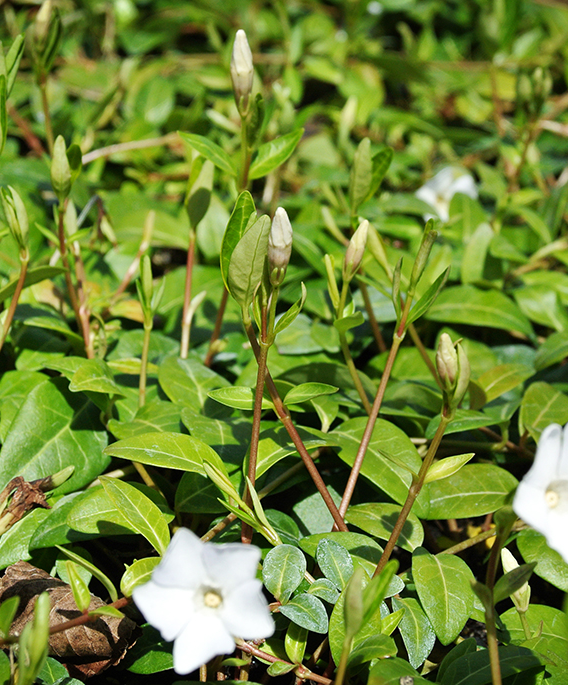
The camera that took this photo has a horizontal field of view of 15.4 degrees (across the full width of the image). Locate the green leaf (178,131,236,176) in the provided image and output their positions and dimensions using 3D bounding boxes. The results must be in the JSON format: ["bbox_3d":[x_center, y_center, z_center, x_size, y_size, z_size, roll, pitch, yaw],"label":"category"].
[{"bbox_3d":[-0.020,-0.050,0.560,0.020,0.004,0.008,38,44,9],"label":"green leaf"}]

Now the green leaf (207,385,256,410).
[{"bbox_3d":[-0.011,0.013,0.505,0.017,0.003,0.007,6,31,10],"label":"green leaf"}]

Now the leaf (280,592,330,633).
[{"bbox_3d":[0.004,0.057,0.440,0.012,0.003,0.008,26,49,30],"label":"leaf"}]

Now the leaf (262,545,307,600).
[{"bbox_3d":[0.000,0.051,0.470,0.010,0.003,0.014,5,59,4],"label":"leaf"}]

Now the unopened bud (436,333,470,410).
[{"bbox_3d":[0.038,0.006,0.475,0.007,0.018,0.006,-3,13,0],"label":"unopened bud"}]

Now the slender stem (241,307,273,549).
[{"bbox_3d":[-0.006,0.019,0.493,0.003,0.058,0.003,5,13,0],"label":"slender stem"}]

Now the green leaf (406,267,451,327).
[{"bbox_3d":[0.033,-0.011,0.491,0.004,0.017,0.005,36,7,-14],"label":"green leaf"}]

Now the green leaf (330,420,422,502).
[{"bbox_3d":[0.024,0.031,0.553,0.018,0.005,0.030,-30,53,-35],"label":"green leaf"}]

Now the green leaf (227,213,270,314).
[{"bbox_3d":[-0.008,-0.019,0.495,0.009,0.024,0.004,14,6,7],"label":"green leaf"}]

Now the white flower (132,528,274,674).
[{"bbox_3d":[-0.017,0.054,0.437,0.030,0.031,0.012,0,-18,0],"label":"white flower"}]

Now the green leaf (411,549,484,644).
[{"bbox_3d":[0.037,0.058,0.480,0.016,0.005,0.026,-2,49,-6],"label":"green leaf"}]

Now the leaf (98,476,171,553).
[{"bbox_3d":[-0.034,0.039,0.475,0.012,0.005,0.029,-22,50,-20],"label":"leaf"}]

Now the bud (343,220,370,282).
[{"bbox_3d":[0.018,-0.023,0.530,0.005,0.017,0.005,17,14,0],"label":"bud"}]

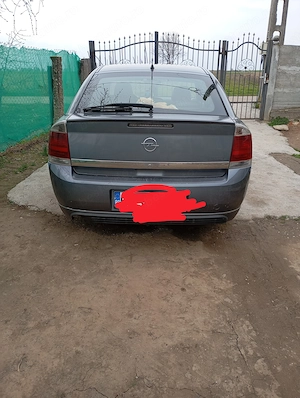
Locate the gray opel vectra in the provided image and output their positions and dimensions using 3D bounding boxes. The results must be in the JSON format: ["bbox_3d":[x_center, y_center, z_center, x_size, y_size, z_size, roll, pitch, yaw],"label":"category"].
[{"bbox_3d":[0.050,-1.094,4.516,1.800,1.460,4.600,1,22,2],"label":"gray opel vectra"}]

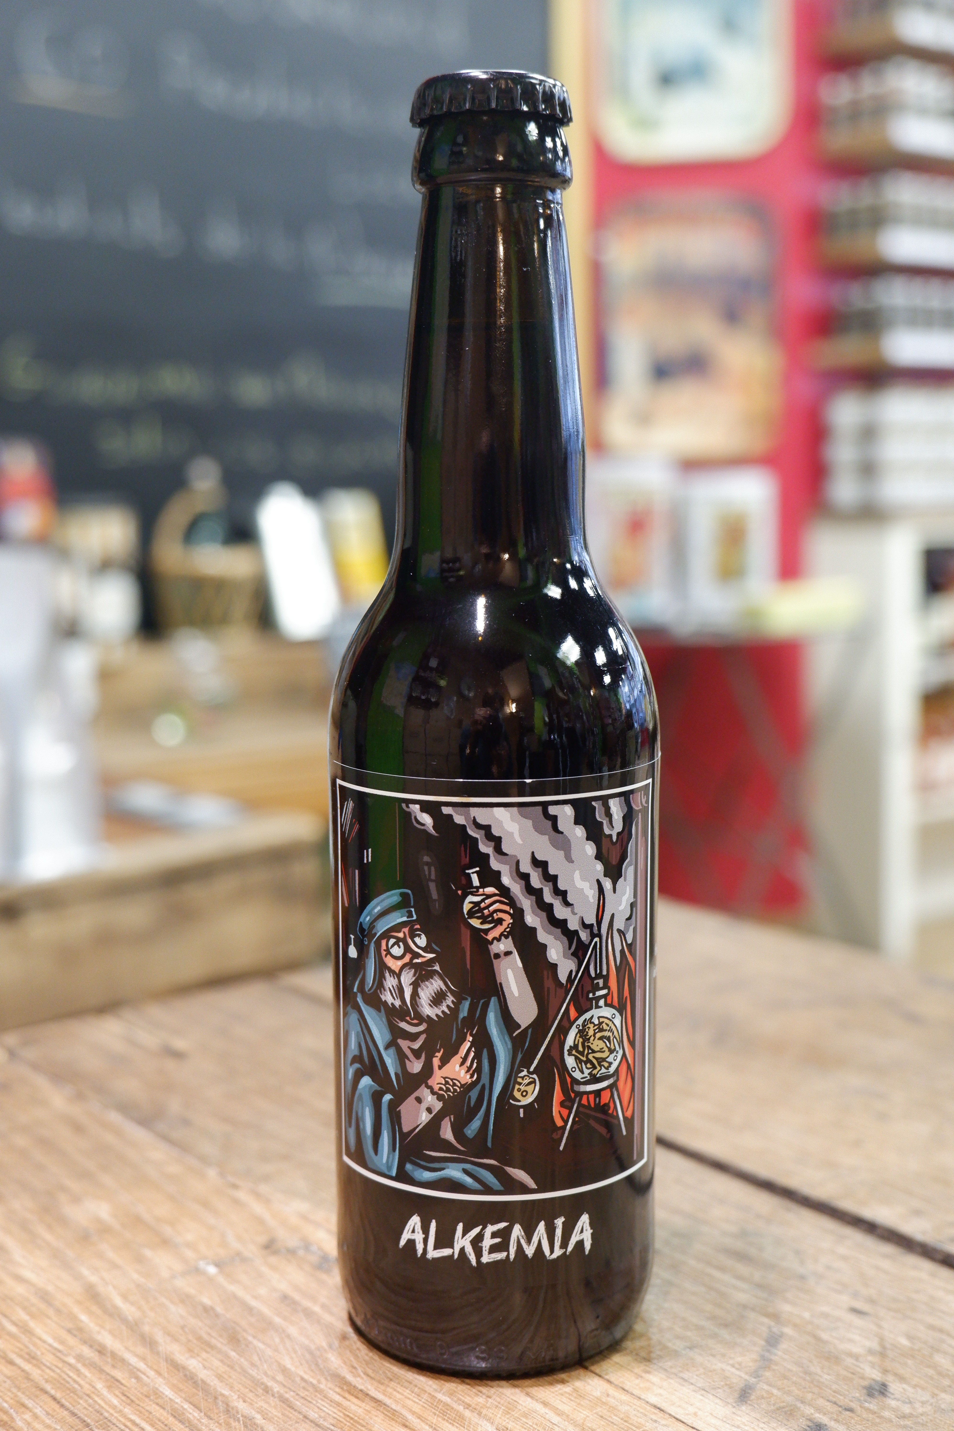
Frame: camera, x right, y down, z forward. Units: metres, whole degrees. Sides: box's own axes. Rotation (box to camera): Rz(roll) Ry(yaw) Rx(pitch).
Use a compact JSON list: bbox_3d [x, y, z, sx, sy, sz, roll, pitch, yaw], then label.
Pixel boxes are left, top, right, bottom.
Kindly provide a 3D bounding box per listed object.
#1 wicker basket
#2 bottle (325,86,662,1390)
[{"bbox_3d":[-0.371,-0.220,2.300,0.155,0.205,0.165,-1,4,-9],"label":"wicker basket"},{"bbox_3d":[0.003,0.000,0.315,0.061,0.230,0.061,0,4,1],"label":"bottle"}]

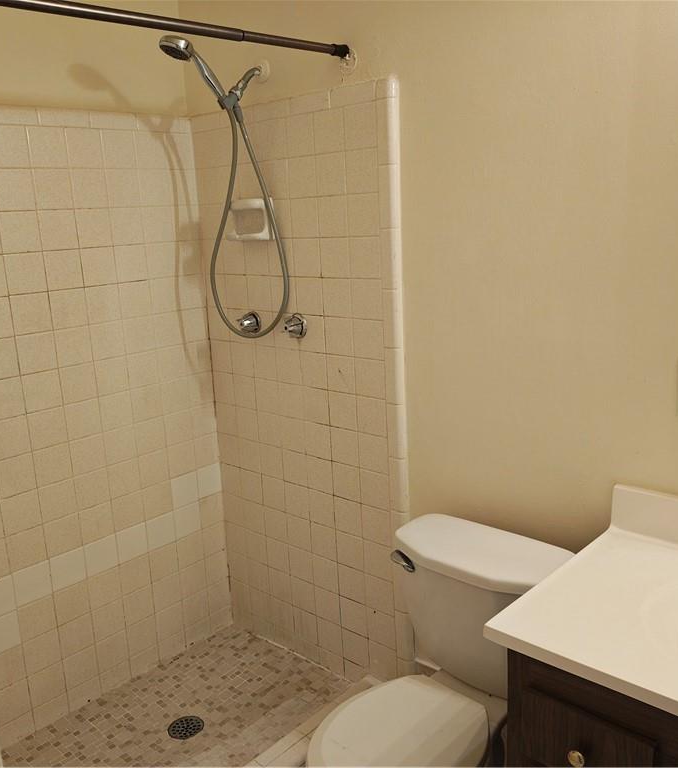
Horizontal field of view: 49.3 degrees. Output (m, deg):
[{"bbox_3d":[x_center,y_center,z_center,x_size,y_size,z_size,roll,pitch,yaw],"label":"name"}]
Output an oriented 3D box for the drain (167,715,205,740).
[{"bbox_3d":[-0.455,1.026,2.204,0.107,0.008,0.107,-3,13,1],"label":"drain"}]

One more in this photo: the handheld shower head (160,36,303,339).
[{"bbox_3d":[-0.310,-0.508,2.039,0.170,0.820,0.335,9,17,42],"label":"handheld shower head"}]

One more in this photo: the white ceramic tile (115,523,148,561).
[{"bbox_3d":[-0.663,0.510,2.369,0.009,0.108,0.108,9,17,42],"label":"white ceramic tile"}]

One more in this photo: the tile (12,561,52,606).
[{"bbox_3d":[-0.883,0.575,2.131,0.009,0.108,0.108,9,17,41],"label":"tile"}]

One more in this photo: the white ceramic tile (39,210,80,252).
[{"bbox_3d":[-0.786,-0.429,2.070,0.009,0.108,0.108,9,17,42],"label":"white ceramic tile"}]

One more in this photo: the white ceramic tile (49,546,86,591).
[{"bbox_3d":[-0.808,0.552,2.207,0.008,0.108,0.108,9,17,42],"label":"white ceramic tile"}]

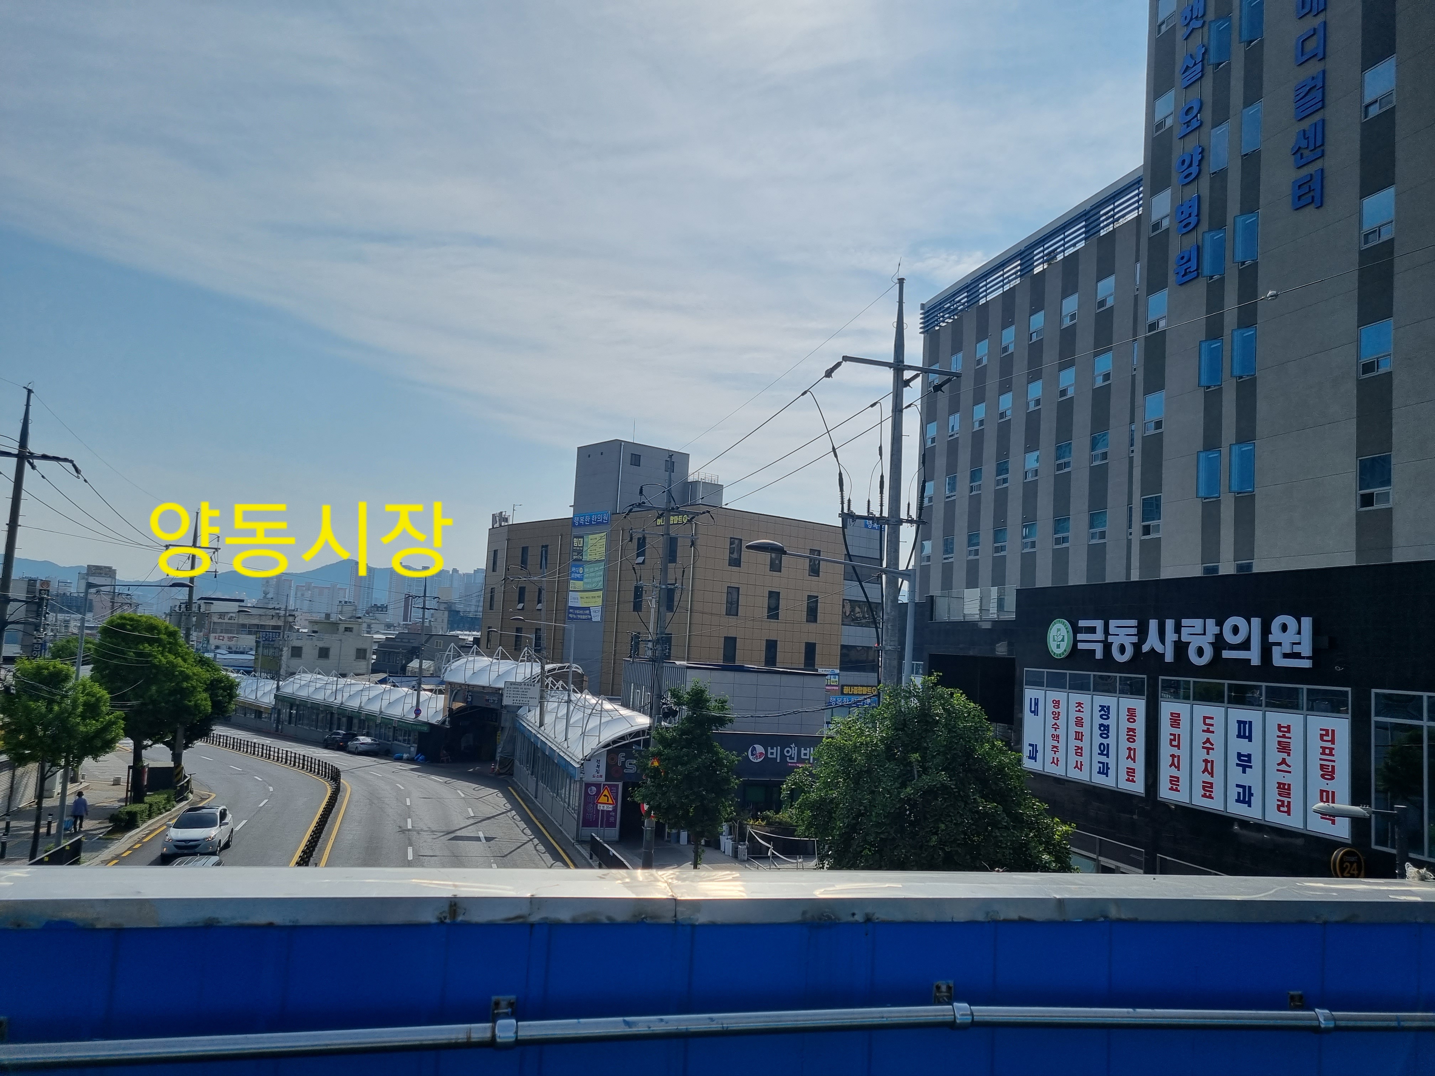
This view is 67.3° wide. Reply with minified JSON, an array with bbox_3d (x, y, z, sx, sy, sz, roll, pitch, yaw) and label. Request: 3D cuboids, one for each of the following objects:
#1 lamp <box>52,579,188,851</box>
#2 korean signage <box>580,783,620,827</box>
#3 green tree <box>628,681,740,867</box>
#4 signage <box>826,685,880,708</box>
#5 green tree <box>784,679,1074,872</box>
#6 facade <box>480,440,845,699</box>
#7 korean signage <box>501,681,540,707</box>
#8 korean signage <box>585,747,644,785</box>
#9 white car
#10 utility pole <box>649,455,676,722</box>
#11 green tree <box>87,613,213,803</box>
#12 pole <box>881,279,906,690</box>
[{"bbox_3d":[-20.190,6.309,36.773,3.300,9.300,0.350,5,-6,-12],"label":"lamp"},{"bbox_3d":[-4.814,11.063,44.500,1.600,1.880,0.080,6,-6,-21],"label":"korean signage"},{"bbox_3d":[-1.097,8.486,37.000,3.900,7.300,3.900,4,-6,0],"label":"green tree"},{"bbox_3d":[10.363,12.069,82.000,5.900,1.900,0.300,8,-7,-39],"label":"signage"},{"bbox_3d":[3.497,6.355,18.620,5.000,7.800,5.000,3,-6,0],"label":"green tree"},{"bbox_3d":[-6.305,5.315,92.085,13.800,24.500,34.000,8,-7,-36],"label":"facade"},{"bbox_3d":[-9.636,7.701,53.000,1.760,1.200,0.100,5,-6,-19],"label":"korean signage"},{"bbox_3d":[-4.343,9.481,44.900,2.500,1.500,0.150,6,-6,-21],"label":"korean signage"},{"bbox_3d":[-19.447,10.963,40.618,1.840,1.670,4.410,4,-8,-14],"label":"white car"},{"bbox_3d":[-2.131,4.530,37.470,0.380,15.000,0.380,4,-6,0],"label":"utility pole"},{"bbox_3d":[-27.100,8.181,51.439,5.800,9.000,5.800,3,-6,0],"label":"green tree"},{"bbox_3d":[3.113,2.568,20.154,0.380,15.300,0.380,5,-6,-18],"label":"pole"}]

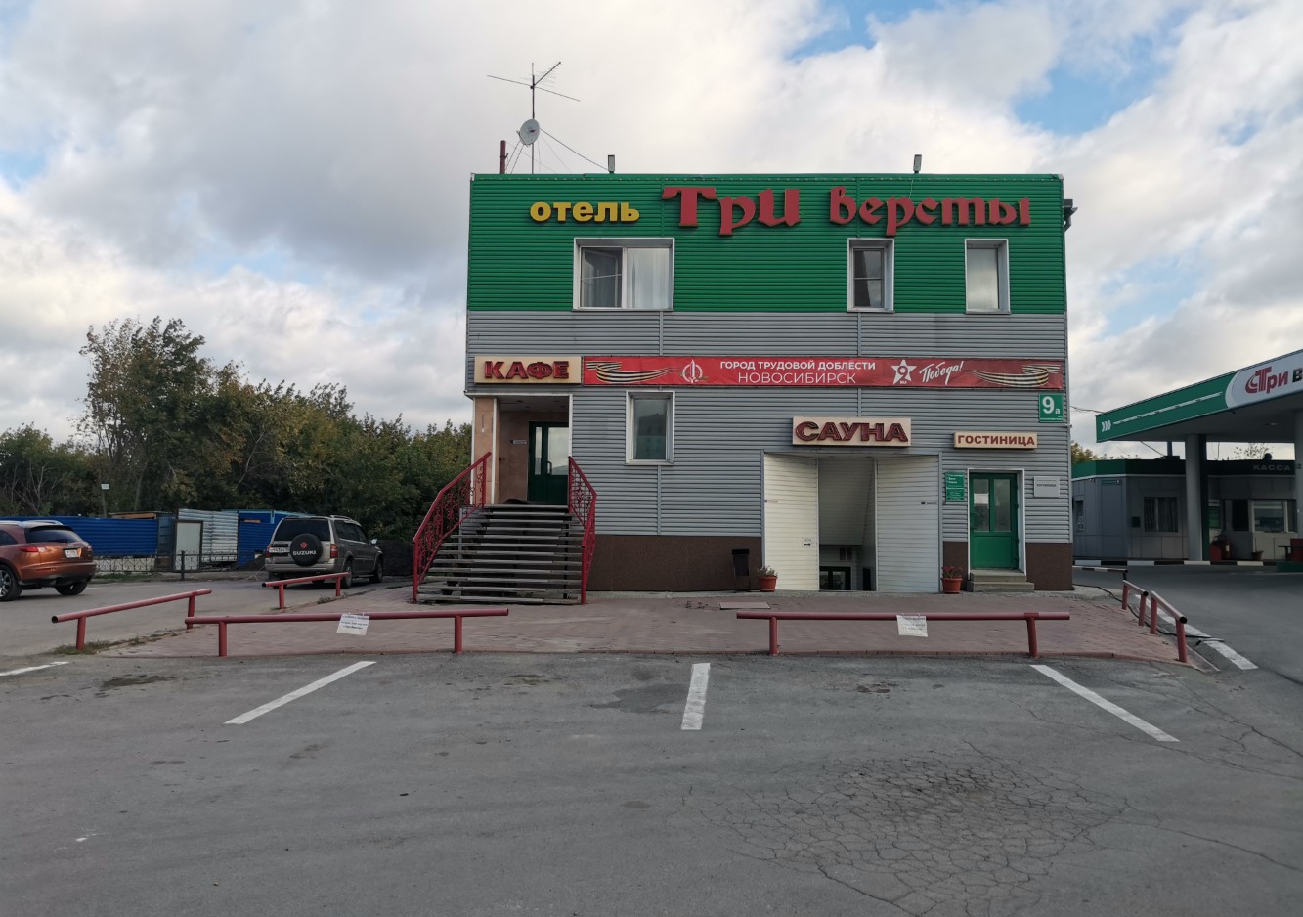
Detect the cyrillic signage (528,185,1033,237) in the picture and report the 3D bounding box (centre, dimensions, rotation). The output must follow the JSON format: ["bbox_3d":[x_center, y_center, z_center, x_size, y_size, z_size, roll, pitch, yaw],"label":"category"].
[{"bbox_3d":[2.695,-5.264,20.934,10.689,1.125,0.140,1,-5,2],"label":"cyrillic signage"}]

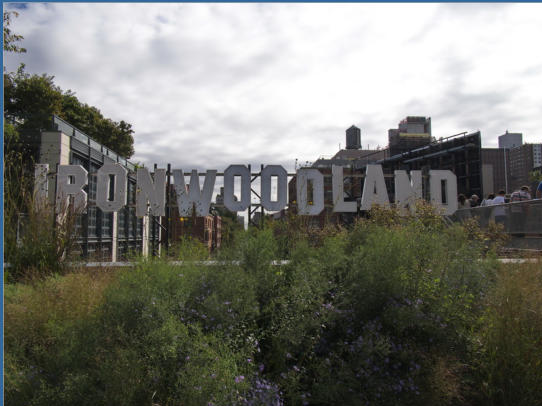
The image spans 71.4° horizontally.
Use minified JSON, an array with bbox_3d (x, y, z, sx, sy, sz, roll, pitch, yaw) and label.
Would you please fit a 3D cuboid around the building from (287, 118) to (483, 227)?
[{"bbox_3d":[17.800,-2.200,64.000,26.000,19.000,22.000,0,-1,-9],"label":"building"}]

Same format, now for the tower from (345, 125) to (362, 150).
[{"bbox_3d":[19.200,-15.300,88.000,3.800,5.900,3.800,0,-1,-9],"label":"tower"}]

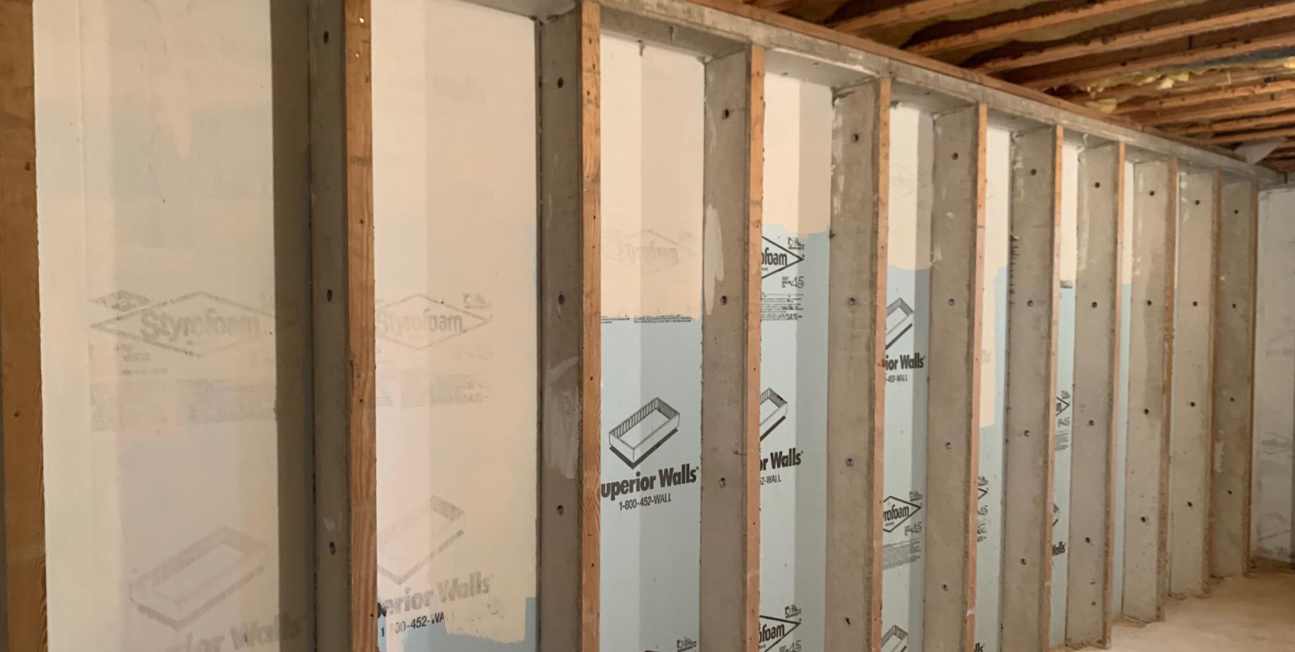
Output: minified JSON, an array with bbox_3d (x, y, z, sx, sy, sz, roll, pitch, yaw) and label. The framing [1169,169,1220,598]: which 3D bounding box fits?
[{"bbox_3d":[3.001,0.308,5.327,0.063,2.315,0.180,-1,2,-41],"label":"framing"}]

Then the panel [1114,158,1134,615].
[{"bbox_3d":[2.234,0.337,4.816,0.550,2.320,0.060,-1,2,-41],"label":"panel"}]

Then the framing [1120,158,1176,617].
[{"bbox_3d":[2.543,0.314,4.925,0.063,2.315,0.180,-1,2,-41],"label":"framing"}]

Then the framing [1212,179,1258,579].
[{"bbox_3d":[3.459,0.302,5.729,0.063,2.315,0.180,-1,2,-41],"label":"framing"}]

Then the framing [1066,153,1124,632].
[{"bbox_3d":[2.085,0.321,4.523,0.063,2.315,0.180,-1,2,-41],"label":"framing"}]

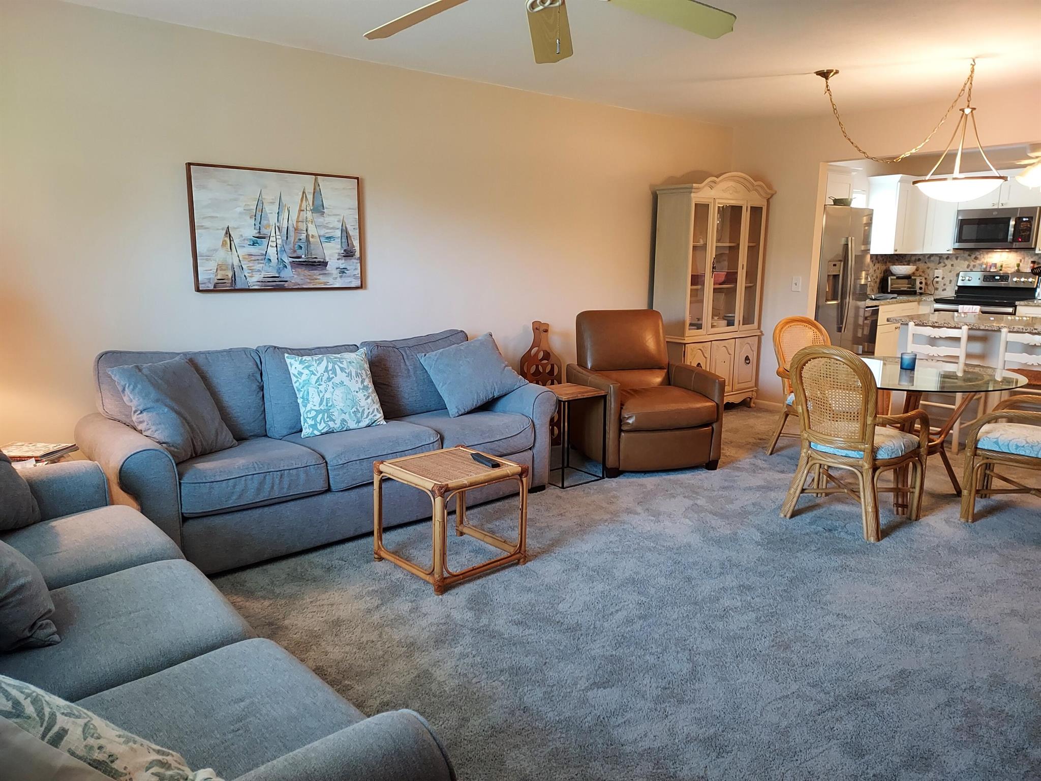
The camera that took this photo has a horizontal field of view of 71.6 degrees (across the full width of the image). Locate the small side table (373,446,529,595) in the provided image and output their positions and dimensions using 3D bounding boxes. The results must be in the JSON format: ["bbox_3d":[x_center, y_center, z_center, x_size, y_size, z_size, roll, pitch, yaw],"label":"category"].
[{"bbox_3d":[-0.305,0.528,3.114,0.475,0.445,0.460,-9,13,-42],"label":"small side table"}]

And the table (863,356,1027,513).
[{"bbox_3d":[2.031,0.251,3.937,1.150,0.735,1.150,-7,13,-37],"label":"table"}]

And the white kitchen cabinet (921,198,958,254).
[{"bbox_3d":[4.734,-1.911,7.990,0.330,0.800,0.320,-7,13,-37],"label":"white kitchen cabinet"}]

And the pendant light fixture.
[{"bbox_3d":[2.397,-1.575,4.444,1.154,0.812,0.560,4,11,21],"label":"pendant light fixture"}]

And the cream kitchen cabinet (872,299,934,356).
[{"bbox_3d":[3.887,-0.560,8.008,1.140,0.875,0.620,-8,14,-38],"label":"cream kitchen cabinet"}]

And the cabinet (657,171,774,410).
[{"bbox_3d":[1.619,-0.805,6.149,1.120,2.000,0.405,-8,14,-38],"label":"cabinet"}]

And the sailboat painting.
[{"bbox_3d":[-1.344,-0.897,4.073,0.968,0.662,0.039,-8,14,-38],"label":"sailboat painting"}]

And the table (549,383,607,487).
[{"bbox_3d":[0.283,0.269,4.357,0.360,0.530,0.325,-8,13,-40],"label":"table"}]

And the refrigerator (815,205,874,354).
[{"bbox_3d":[2.696,-0.812,6.846,0.890,1.765,0.780,-8,14,-38],"label":"refrigerator"}]

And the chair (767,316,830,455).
[{"bbox_3d":[2.013,0.015,4.724,0.560,0.925,0.570,-3,10,-17],"label":"chair"}]

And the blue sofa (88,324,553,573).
[{"bbox_3d":[-0.963,0.186,3.828,2.300,0.900,0.990,-8,14,-38],"label":"blue sofa"}]

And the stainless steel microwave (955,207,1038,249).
[{"bbox_3d":[5.114,-1.724,7.687,0.400,0.415,0.752,-8,14,-38],"label":"stainless steel microwave"}]

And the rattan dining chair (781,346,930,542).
[{"bbox_3d":[1.702,0.205,3.666,0.570,0.915,0.560,-9,13,-42],"label":"rattan dining chair"}]

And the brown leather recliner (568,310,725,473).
[{"bbox_3d":[0.805,-0.036,4.868,0.800,0.970,0.900,-2,12,-15],"label":"brown leather recliner"}]

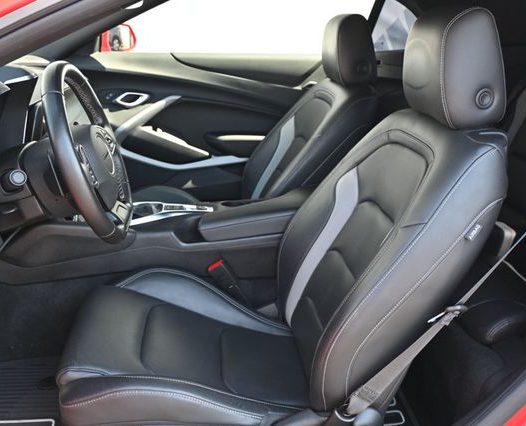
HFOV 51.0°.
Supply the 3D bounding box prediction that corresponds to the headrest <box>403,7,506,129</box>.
[{"bbox_3d":[0.356,-0.289,1.089,0.158,0.215,0.250,-1,19,-6],"label":"headrest"}]

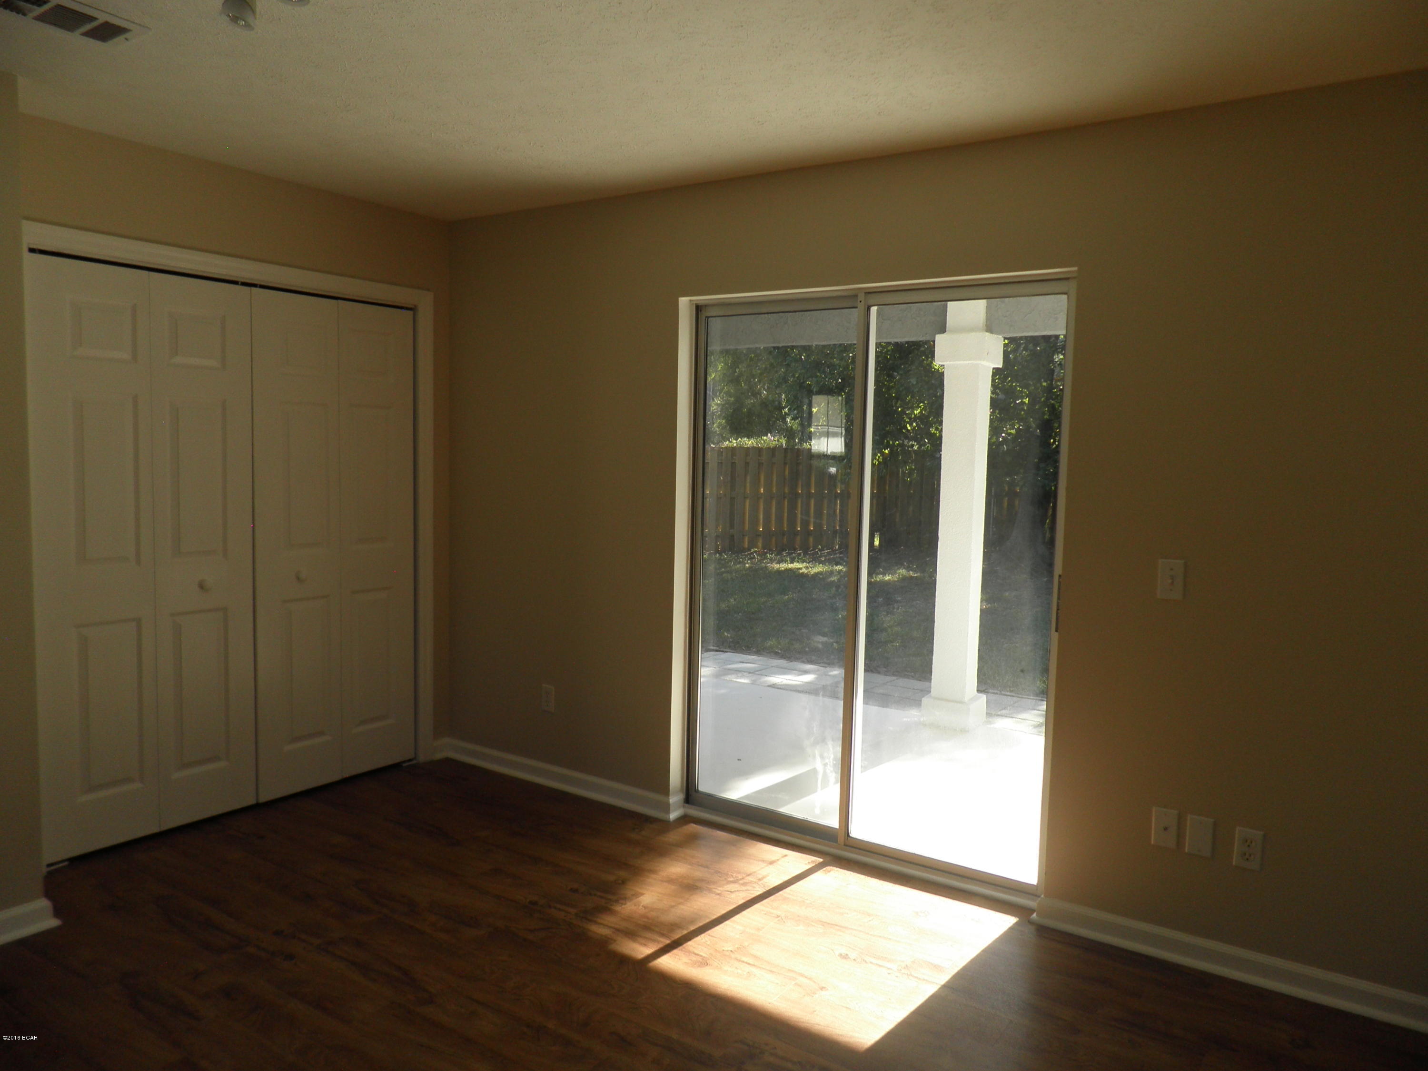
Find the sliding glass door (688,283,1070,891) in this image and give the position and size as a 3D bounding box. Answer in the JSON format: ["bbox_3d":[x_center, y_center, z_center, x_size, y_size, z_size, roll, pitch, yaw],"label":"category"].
[{"bbox_3d":[0.517,0.137,3.608,1.449,2.019,0.090,5,6,34],"label":"sliding glass door"}]

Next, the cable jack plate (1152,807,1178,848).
[{"bbox_3d":[1.340,0.871,2.942,0.071,0.115,0.010,5,6,34],"label":"cable jack plate"}]

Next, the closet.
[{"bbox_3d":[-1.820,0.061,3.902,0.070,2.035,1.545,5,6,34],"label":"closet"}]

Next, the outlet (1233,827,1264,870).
[{"bbox_3d":[1.523,0.894,2.821,0.071,0.115,0.010,5,6,34],"label":"outlet"}]

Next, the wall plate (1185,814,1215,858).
[{"bbox_3d":[1.419,0.880,2.891,0.071,0.115,0.008,5,6,34],"label":"wall plate"}]

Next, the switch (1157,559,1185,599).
[{"bbox_3d":[1.335,0.130,2.893,0.071,0.115,0.014,5,6,34],"label":"switch"}]

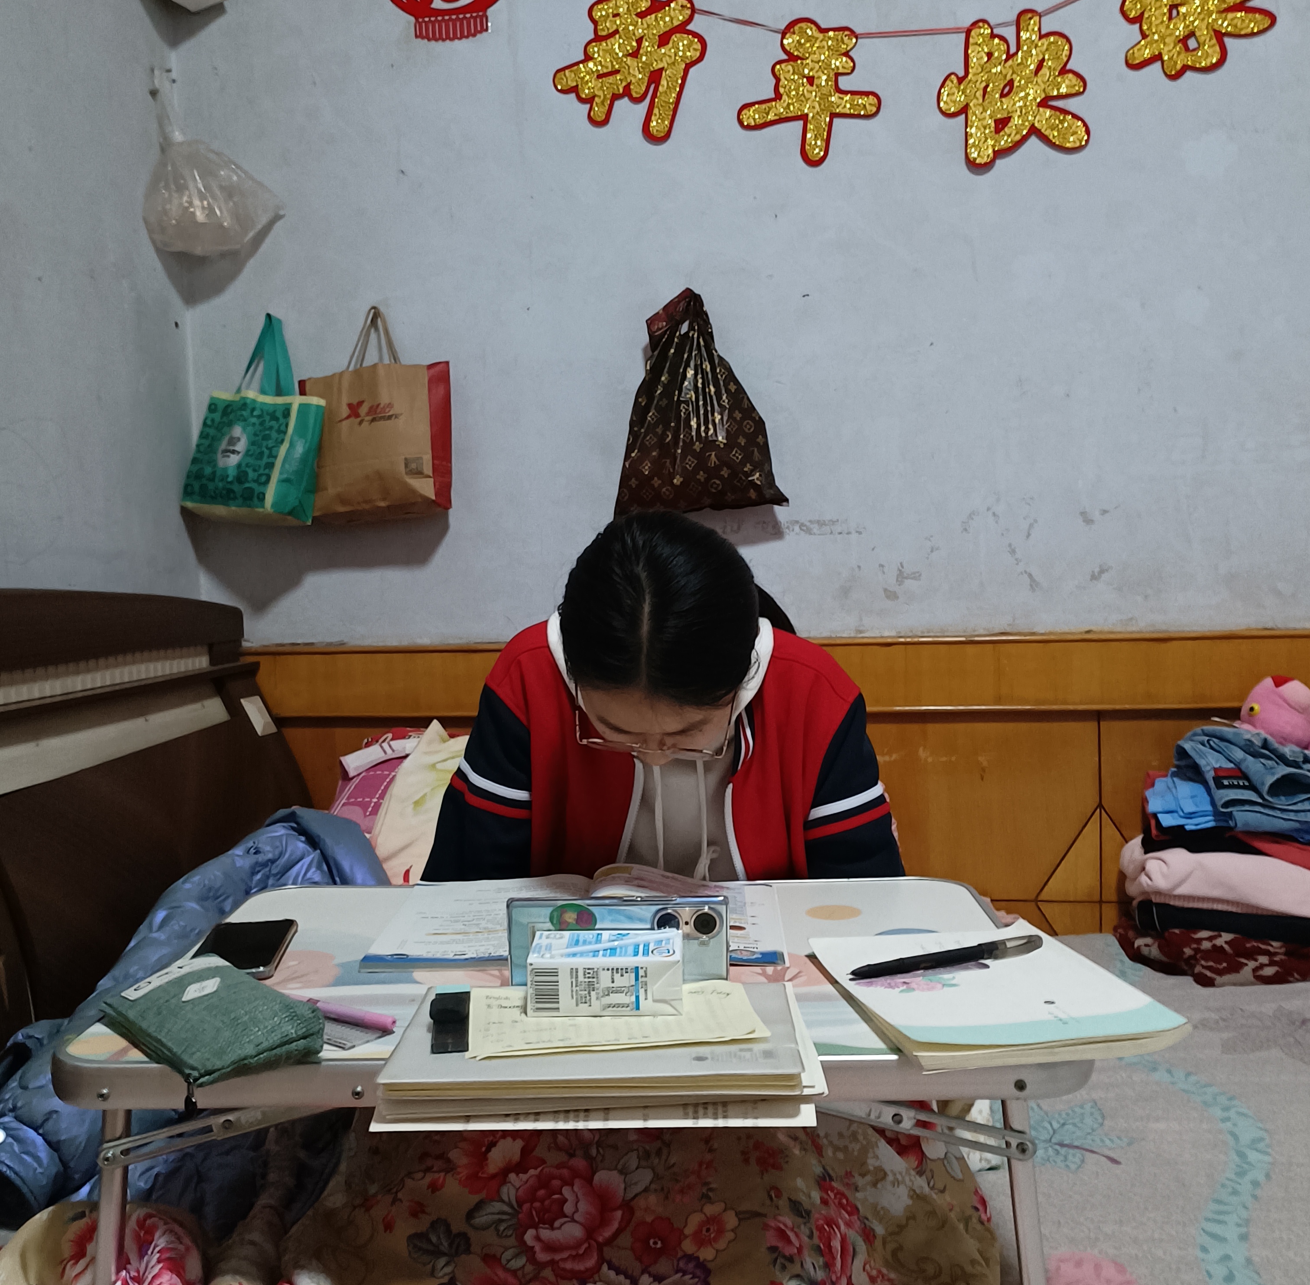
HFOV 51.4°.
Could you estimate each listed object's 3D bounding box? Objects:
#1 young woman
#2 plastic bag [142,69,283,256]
[{"bbox_3d":[0.019,0.178,1.416,0.480,0.650,0.660,-1,4,0],"label":"young woman"},{"bbox_3d":[-0.676,-0.730,2.080,0.200,0.270,0.160,-3,4,-25],"label":"plastic bag"}]

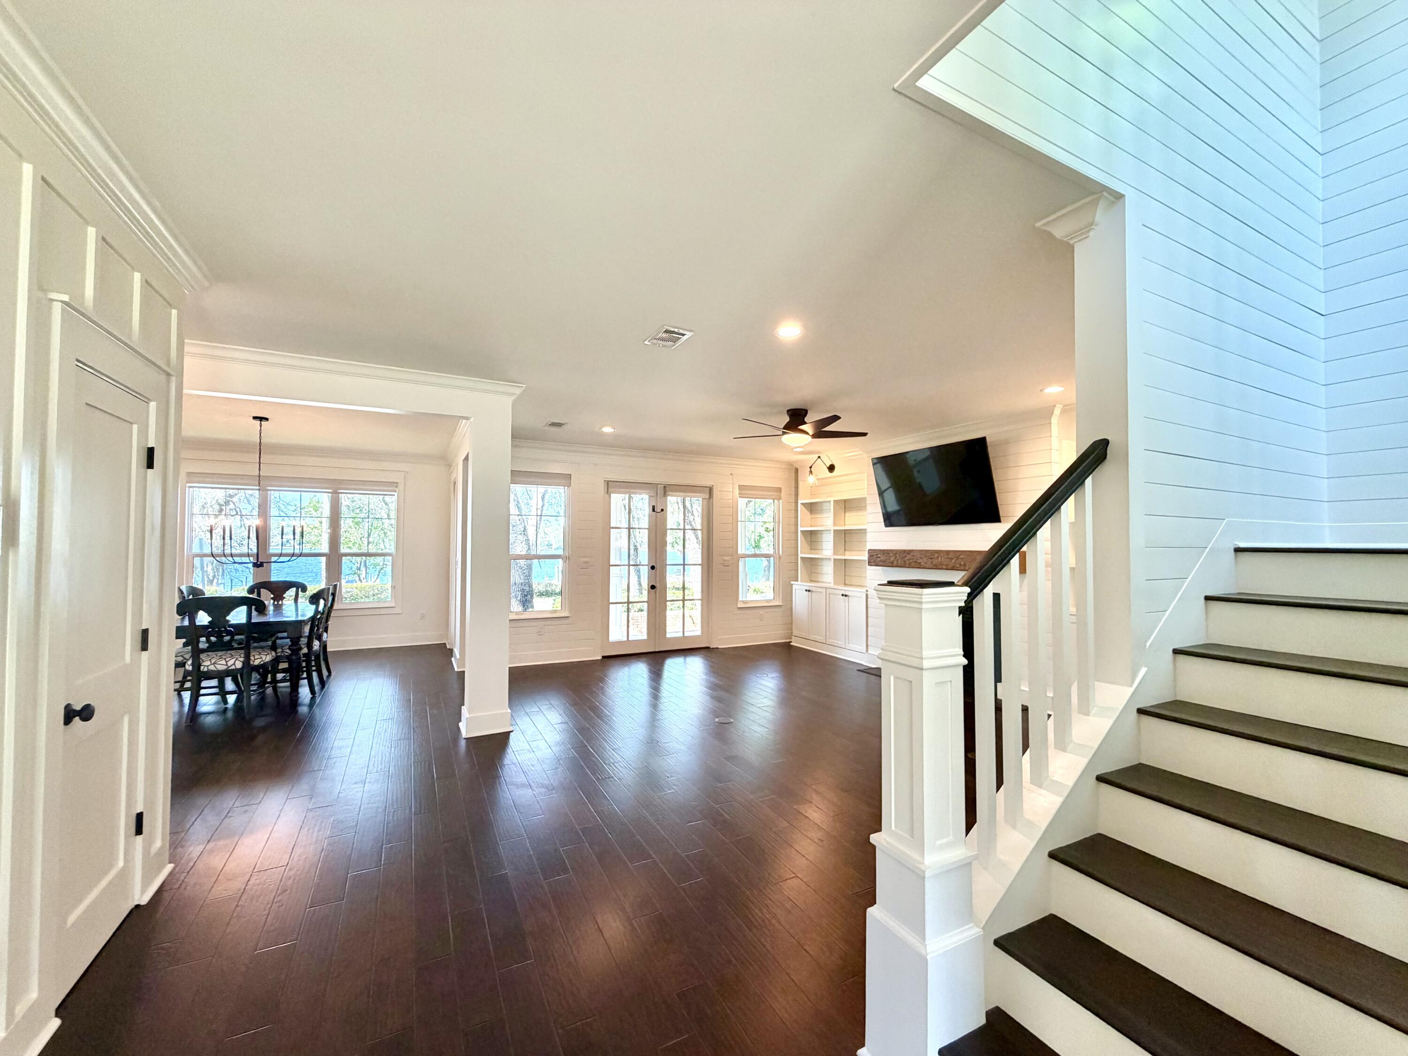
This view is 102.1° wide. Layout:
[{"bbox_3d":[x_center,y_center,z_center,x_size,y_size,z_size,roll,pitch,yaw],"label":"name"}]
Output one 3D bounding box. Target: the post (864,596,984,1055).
[{"bbox_3d":[0.621,0.841,1.614,0.232,1.370,0.230,1,-2,-28],"label":"post"}]

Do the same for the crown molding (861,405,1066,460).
[{"bbox_3d":[2.558,-1.007,6.111,0.100,0.120,2.470,1,-2,-28],"label":"crown molding"}]

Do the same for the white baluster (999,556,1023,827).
[{"bbox_3d":[0.977,0.512,1.805,0.041,0.855,0.041,1,-2,-28],"label":"white baluster"}]

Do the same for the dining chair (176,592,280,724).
[{"bbox_3d":[-3.996,1.068,4.885,0.570,1.020,0.630,1,-2,-19],"label":"dining chair"}]

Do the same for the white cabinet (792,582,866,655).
[{"bbox_3d":[1.843,1.227,7.908,0.430,0.855,1.640,1,-2,-28],"label":"white cabinet"}]

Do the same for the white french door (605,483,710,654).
[{"bbox_3d":[-0.605,0.551,7.695,1.545,2.240,0.080,1,-2,-28],"label":"white french door"}]

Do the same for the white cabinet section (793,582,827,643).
[{"bbox_3d":[1.674,1.203,8.221,0.383,0.795,0.755,1,-2,-28],"label":"white cabinet section"}]

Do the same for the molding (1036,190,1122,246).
[{"bbox_3d":[1.367,-1.106,2.090,0.099,0.108,0.235,1,-2,-28],"label":"molding"}]

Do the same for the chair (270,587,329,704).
[{"bbox_3d":[-3.997,1.084,5.459,0.620,1.020,0.560,1,-2,-21],"label":"chair"}]

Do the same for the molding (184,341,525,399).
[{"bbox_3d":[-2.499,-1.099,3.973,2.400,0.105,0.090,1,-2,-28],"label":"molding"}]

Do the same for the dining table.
[{"bbox_3d":[-4.566,1.218,5.804,1.070,0.755,1.930,1,-2,-28],"label":"dining table"}]

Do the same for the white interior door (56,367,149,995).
[{"bbox_3d":[-2.164,0.494,2.049,0.040,2.035,0.610,1,-2,-28],"label":"white interior door"}]

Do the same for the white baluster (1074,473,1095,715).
[{"bbox_3d":[1.325,0.231,1.980,0.038,0.837,0.037,1,-2,-28],"label":"white baluster"}]

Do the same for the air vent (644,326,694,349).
[{"bbox_3d":[-0.212,-1.140,3.442,0.197,0.020,0.317,1,-2,-28],"label":"air vent"}]

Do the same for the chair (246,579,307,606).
[{"bbox_3d":[-4.768,1.103,6.286,0.570,1.020,0.620,1,-2,-28],"label":"chair"}]

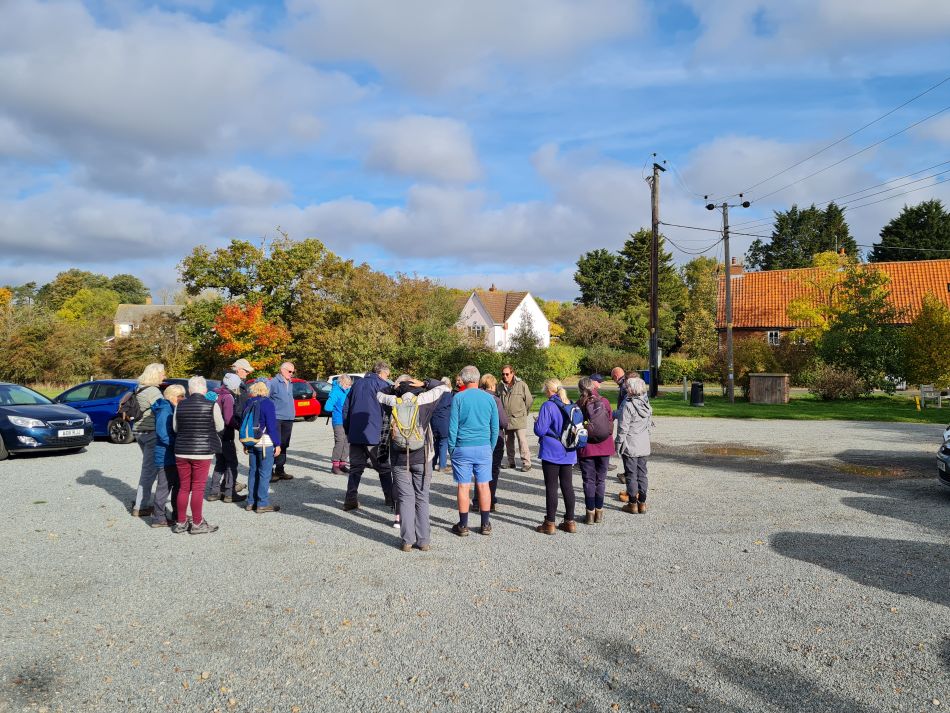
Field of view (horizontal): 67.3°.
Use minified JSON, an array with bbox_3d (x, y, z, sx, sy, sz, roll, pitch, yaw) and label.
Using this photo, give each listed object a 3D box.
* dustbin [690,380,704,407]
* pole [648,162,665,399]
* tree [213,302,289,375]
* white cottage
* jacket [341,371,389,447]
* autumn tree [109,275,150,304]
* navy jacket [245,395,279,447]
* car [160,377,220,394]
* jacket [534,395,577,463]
[{"bbox_3d":[9.602,1.618,30.800,0.540,1.070,0.540,1,-1,-37],"label":"dustbin"},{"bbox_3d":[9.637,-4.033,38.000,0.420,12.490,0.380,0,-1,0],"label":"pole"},{"bbox_3d":[-11.223,-0.290,36.000,3.800,5.100,3.500,0,-1,0],"label":"tree"},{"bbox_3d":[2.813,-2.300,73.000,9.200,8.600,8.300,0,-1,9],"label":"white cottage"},{"bbox_3d":[-1.348,0.665,8.950,0.620,0.920,0.420,0,-1,30],"label":"jacket"},{"bbox_3d":[-51.272,-4.414,105.000,8.000,15.000,8.000,0,-1,0],"label":"autumn tree"},{"bbox_3d":[-2.555,0.781,8.580,0.480,0.620,0.320,-1,-1,30],"label":"navy jacket"},{"bbox_3d":[-8.430,1.341,20.500,4.100,1.460,1.760,-1,-1,35],"label":"car"},{"bbox_3d":[0.863,0.782,7.650,0.470,0.740,0.340,1,-1,-43],"label":"jacket"}]

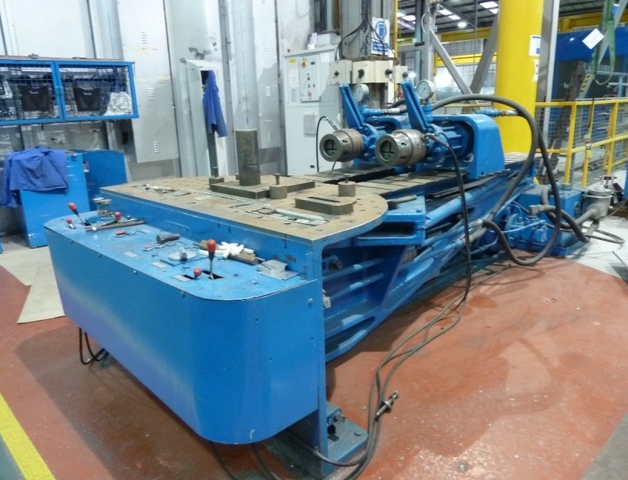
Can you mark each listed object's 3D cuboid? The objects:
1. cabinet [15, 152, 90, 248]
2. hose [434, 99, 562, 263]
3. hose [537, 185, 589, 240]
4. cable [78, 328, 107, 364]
[{"bbox_3d":[-3.627,-0.576,6.426,0.800,1.200,0.440,-14,18,-41],"label":"cabinet"},{"bbox_3d":[1.512,-0.461,3.769,1.150,1.360,0.550,-14,18,-41],"label":"hose"},{"bbox_3d":[2.726,-0.261,5.034,0.780,0.640,0.380,-14,18,-41],"label":"hose"},{"bbox_3d":[-1.393,0.666,2.920,0.160,0.220,0.140,-14,18,-41],"label":"cable"}]

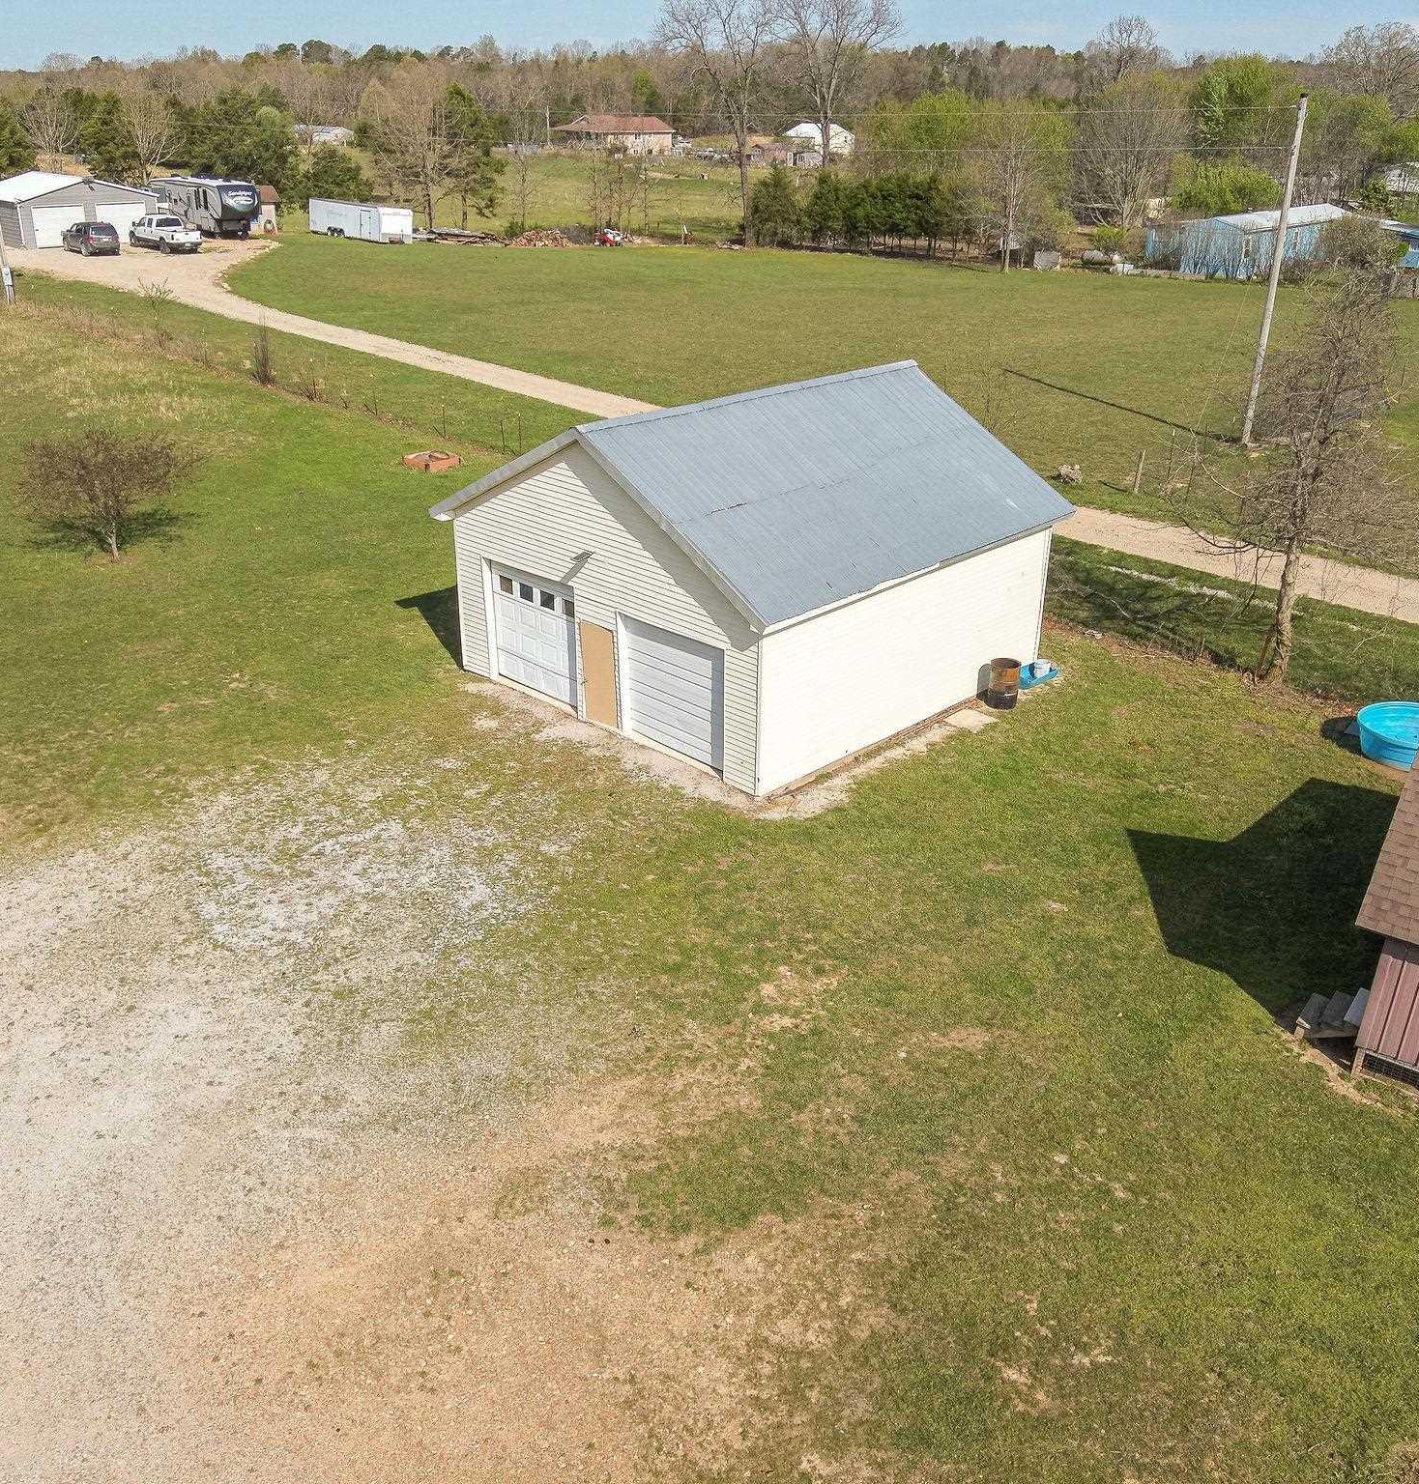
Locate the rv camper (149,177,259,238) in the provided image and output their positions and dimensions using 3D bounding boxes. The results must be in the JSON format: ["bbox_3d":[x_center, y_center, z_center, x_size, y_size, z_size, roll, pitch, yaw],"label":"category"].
[{"bbox_3d":[-36.191,-38.398,98.178,10.400,3.550,2.650,22,32,36],"label":"rv camper"}]

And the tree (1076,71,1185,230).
[{"bbox_3d":[40.426,-56.940,132.147,10.000,13.680,10.000,8,26,14],"label":"tree"}]

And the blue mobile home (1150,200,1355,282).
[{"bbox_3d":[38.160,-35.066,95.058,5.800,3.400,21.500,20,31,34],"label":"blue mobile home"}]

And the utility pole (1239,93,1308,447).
[{"bbox_3d":[17.594,-14.436,42.788,0.330,10.388,0.330,1,25,0],"label":"utility pole"}]

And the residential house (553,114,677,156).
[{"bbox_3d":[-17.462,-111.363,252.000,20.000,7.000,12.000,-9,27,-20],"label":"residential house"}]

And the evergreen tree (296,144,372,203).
[{"bbox_3d":[-32.068,-47.675,116.091,6.400,5.300,6.000,1,25,0],"label":"evergreen tree"}]

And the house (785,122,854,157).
[{"bbox_3d":[20.692,-112.101,255.068,8.800,5.580,9.600,-20,32,-37],"label":"house"}]

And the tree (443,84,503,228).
[{"bbox_3d":[-18.657,-45.920,107.868,4.600,10.350,4.600,-3,25,-9],"label":"tree"}]

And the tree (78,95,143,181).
[{"bbox_3d":[-64.184,-64.414,146.625,6.200,8.700,6.200,-9,27,-20],"label":"tree"}]

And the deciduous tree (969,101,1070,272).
[{"bbox_3d":[19.352,-34.938,86.347,6.681,10.111,6.681,1,25,0],"label":"deciduous tree"}]

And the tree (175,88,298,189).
[{"bbox_3d":[-48.249,-61.188,139.201,11.800,9.300,10.500,1,25,0],"label":"tree"}]

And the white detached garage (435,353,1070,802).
[{"bbox_3d":[0.941,-3.752,24.999,7.877,5.223,8.806,23,33,38],"label":"white detached garage"}]

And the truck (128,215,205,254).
[{"bbox_3d":[-32.998,-30.781,82.937,2.080,2.000,6.350,-21,33,-39],"label":"truck"}]

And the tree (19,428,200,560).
[{"bbox_3d":[-13.174,-5.401,30.333,3.800,2.800,3.600,1,25,0],"label":"tree"}]

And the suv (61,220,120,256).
[{"bbox_3d":[-37.859,-30.874,84.000,1.850,1.740,4.600,-22,33,-39],"label":"suv"}]

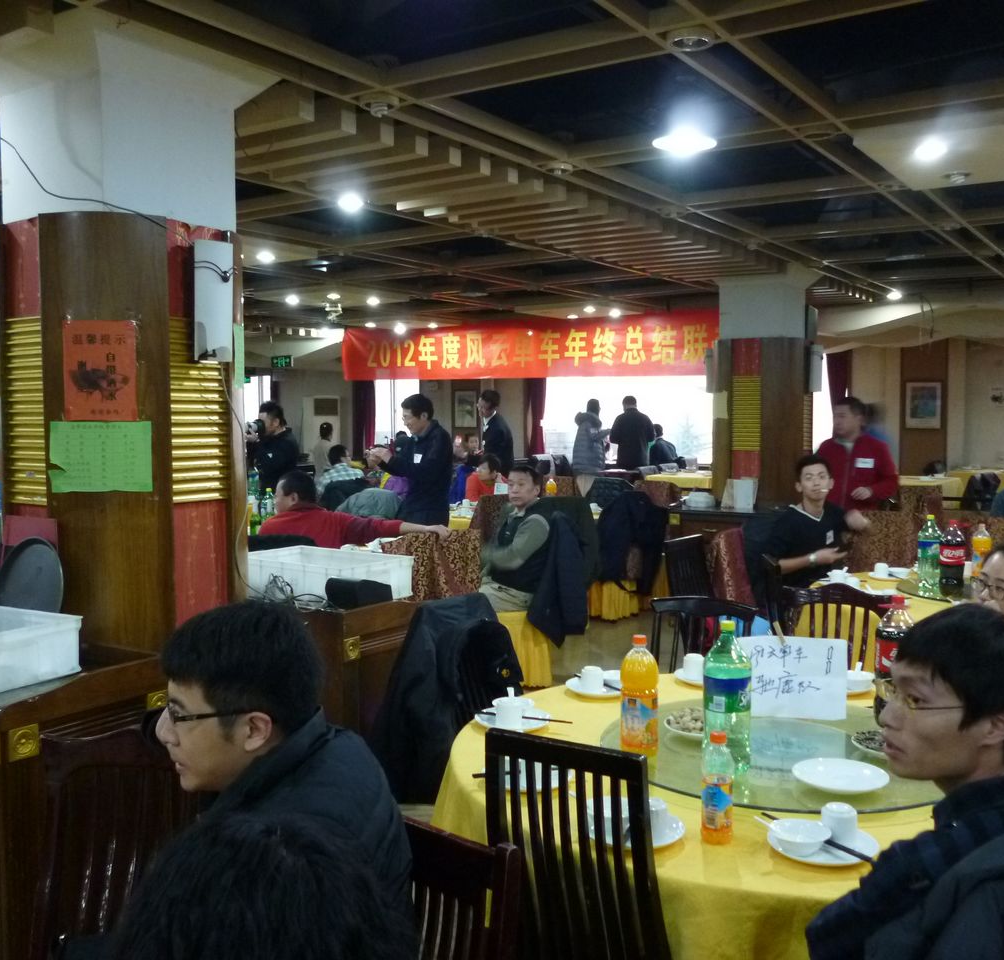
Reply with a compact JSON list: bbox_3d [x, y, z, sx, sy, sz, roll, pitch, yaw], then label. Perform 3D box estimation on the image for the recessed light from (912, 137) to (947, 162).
[{"bbox_3d":[1.815,-1.404,4.397,0.140,0.080,0.140,0,4,0],"label":"recessed light"}]

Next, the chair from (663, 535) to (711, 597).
[{"bbox_3d":[1.053,0.772,4.822,0.500,0.970,0.430,3,5,37],"label":"chair"}]

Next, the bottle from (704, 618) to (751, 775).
[{"bbox_3d":[0.507,0.479,2.324,0.106,0.322,0.106,0,4,0],"label":"bottle"}]

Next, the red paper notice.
[{"bbox_3d":[-1.185,-0.324,3.060,0.212,0.297,0.015,-1,4,-11],"label":"red paper notice"}]

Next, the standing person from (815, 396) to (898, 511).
[{"bbox_3d":[2.152,0.320,6.250,0.550,1.660,0.380,1,4,18],"label":"standing person"}]

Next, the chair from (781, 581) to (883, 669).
[{"bbox_3d":[1.056,0.868,3.373,0.440,0.970,0.500,2,4,25],"label":"chair"}]

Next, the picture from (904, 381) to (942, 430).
[{"bbox_3d":[5.333,-0.943,13.100,0.450,0.620,0.030,3,5,34],"label":"picture"}]

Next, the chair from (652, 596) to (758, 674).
[{"bbox_3d":[0.646,0.905,3.597,0.450,0.890,0.500,2,4,25],"label":"chair"}]

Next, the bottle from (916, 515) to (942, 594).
[{"bbox_3d":[1.869,0.326,4.504,0.107,0.335,0.107,2,4,24],"label":"bottle"}]

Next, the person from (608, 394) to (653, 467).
[{"bbox_3d":[1.650,-0.191,13.317,0.560,1.765,0.380,0,4,-6],"label":"person"}]

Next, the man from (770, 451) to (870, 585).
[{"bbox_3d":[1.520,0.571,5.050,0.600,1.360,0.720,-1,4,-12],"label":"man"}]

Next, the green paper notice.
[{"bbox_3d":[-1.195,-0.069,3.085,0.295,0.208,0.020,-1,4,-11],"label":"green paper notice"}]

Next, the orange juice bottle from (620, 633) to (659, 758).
[{"bbox_3d":[0.322,0.499,2.412,0.089,0.282,0.089,1,4,12],"label":"orange juice bottle"}]

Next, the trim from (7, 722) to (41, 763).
[{"bbox_3d":[-1.188,0.654,2.577,0.010,0.072,0.075,3,5,34],"label":"trim"}]

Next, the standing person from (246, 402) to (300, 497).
[{"bbox_3d":[-1.680,0.252,7.534,0.500,1.660,0.520,-1,4,-15],"label":"standing person"}]

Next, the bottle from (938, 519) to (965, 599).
[{"bbox_3d":[1.973,0.343,4.523,0.112,0.330,0.112,0,4,0],"label":"bottle"}]

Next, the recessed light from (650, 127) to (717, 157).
[{"bbox_3d":[0.749,-1.396,4.271,0.260,0.080,0.260,0,4,0],"label":"recessed light"}]

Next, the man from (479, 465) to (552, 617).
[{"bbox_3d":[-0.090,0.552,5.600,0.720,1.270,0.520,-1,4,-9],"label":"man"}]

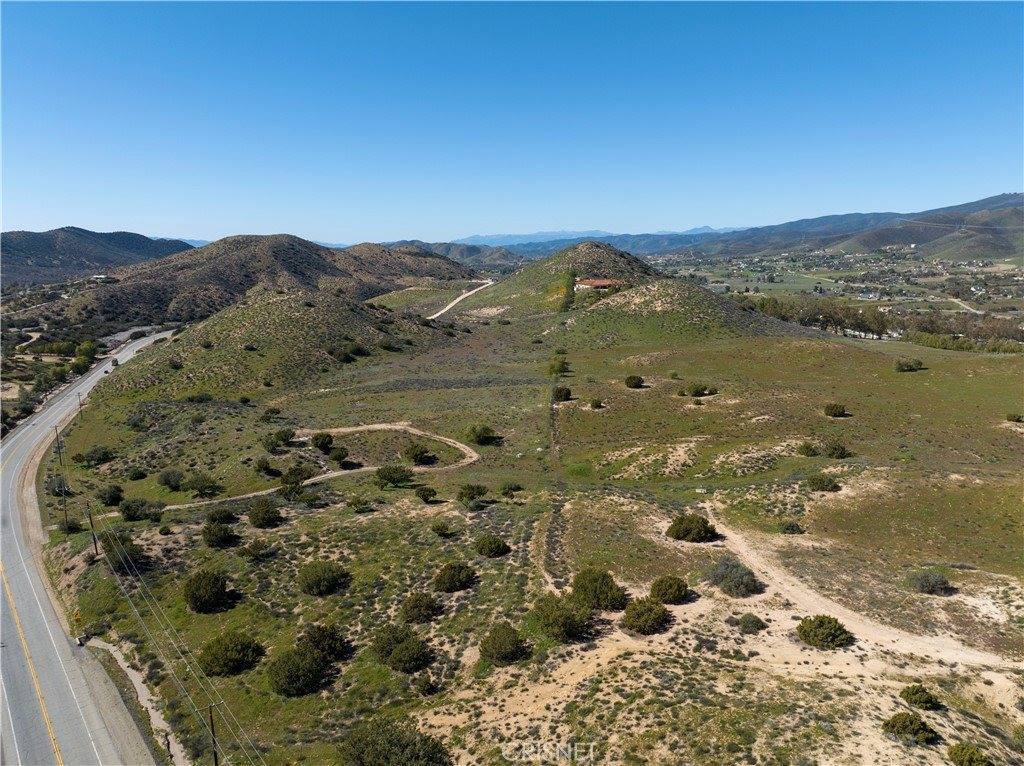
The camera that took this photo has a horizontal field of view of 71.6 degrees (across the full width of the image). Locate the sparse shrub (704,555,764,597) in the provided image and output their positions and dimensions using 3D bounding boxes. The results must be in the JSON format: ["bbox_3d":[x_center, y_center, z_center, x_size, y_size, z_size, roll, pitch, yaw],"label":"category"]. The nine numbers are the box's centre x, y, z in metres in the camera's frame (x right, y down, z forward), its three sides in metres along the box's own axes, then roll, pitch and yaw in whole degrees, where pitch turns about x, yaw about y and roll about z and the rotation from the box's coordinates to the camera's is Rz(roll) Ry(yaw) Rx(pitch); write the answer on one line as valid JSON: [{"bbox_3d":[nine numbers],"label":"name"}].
[{"bbox_3d":[32.200,27.070,102.410,7.980,4.120,7.180,4,11,18],"label":"sparse shrub"}]

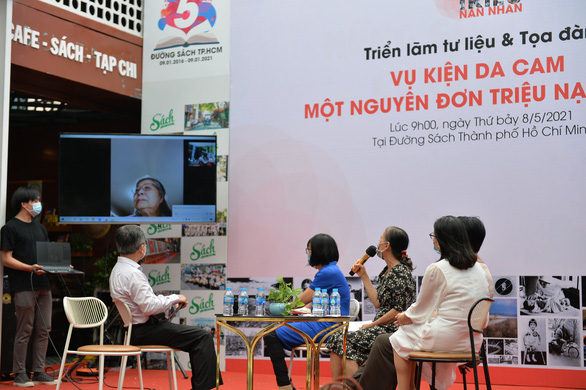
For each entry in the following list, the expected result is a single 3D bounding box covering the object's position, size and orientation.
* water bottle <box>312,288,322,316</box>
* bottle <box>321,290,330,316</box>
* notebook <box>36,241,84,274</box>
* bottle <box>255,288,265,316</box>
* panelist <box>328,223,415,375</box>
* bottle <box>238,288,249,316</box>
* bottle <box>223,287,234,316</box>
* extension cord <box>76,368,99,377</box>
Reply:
[{"bbox_3d":[0.157,0.666,7.050,0.063,0.176,0.063,0,-5,6],"label":"water bottle"},{"bbox_3d":[0.207,0.686,7.250,0.063,0.176,0.063,0,-5,6],"label":"bottle"},{"bbox_3d":[-1.952,0.526,9.500,0.335,0.220,0.260,6,2,-39],"label":"notebook"},{"bbox_3d":[-0.202,0.680,7.200,0.063,0.176,0.063,0,-5,6],"label":"bottle"},{"bbox_3d":[0.507,0.824,7.400,0.640,1.230,0.480,2,-6,-20],"label":"panelist"},{"bbox_3d":[-0.311,0.678,7.180,0.063,0.176,0.063,0,-5,6],"label":"bottle"},{"bbox_3d":[-0.397,0.665,7.070,0.063,0.176,0.063,0,-5,6],"label":"bottle"},{"bbox_3d":[-2.002,1.741,11.150,0.240,0.070,0.140,1,-5,-9],"label":"extension cord"}]

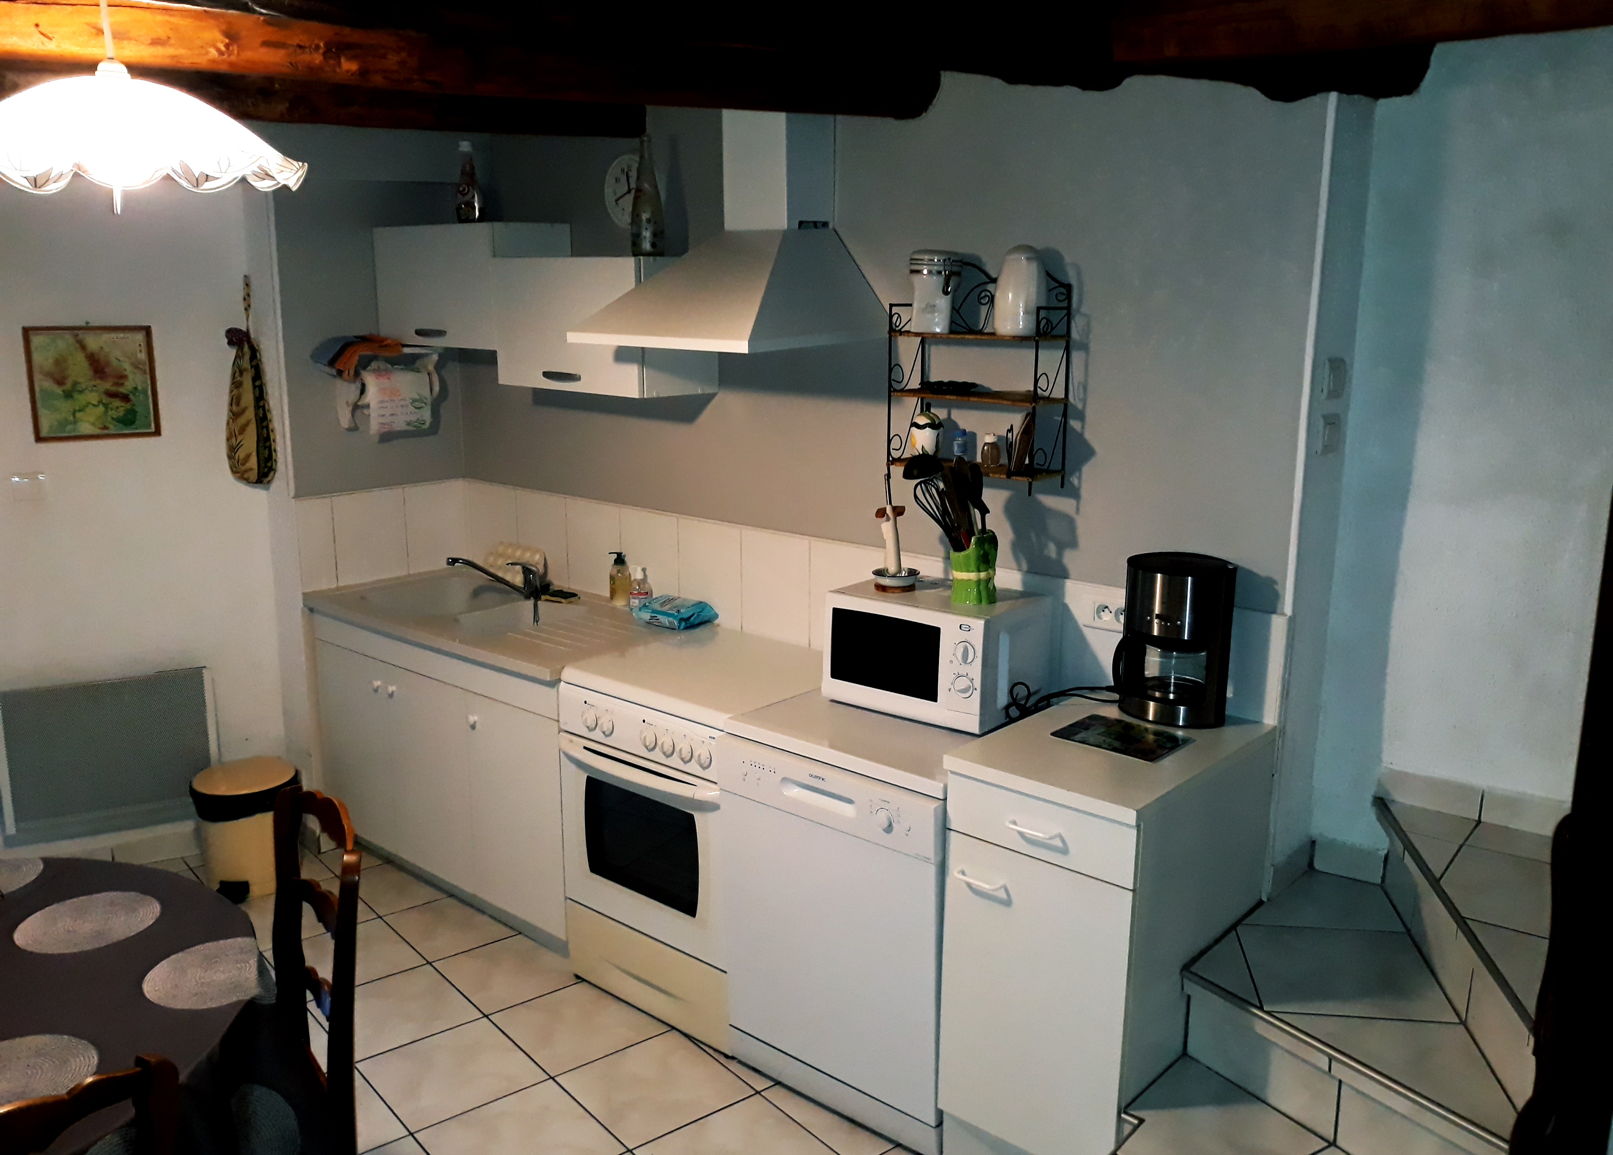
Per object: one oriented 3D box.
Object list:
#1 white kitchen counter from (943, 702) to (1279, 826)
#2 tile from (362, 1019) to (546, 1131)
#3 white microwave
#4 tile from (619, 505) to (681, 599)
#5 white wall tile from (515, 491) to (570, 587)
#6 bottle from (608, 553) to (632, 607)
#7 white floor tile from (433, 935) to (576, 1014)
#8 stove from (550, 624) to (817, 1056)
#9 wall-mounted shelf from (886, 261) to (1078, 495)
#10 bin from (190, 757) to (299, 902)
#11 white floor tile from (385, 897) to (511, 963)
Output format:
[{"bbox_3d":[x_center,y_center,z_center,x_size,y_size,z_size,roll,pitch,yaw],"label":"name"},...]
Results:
[{"bbox_3d":[0.605,0.331,2.449,0.391,0.029,0.614,11,16,40],"label":"white kitchen counter"},{"bbox_3d":[-0.822,1.151,2.922,0.333,0.010,0.333,-9,15,-39],"label":"tile"},{"bbox_3d":[0.309,0.160,2.936,0.432,0.255,0.310,10,15,37],"label":"white microwave"},{"bbox_3d":[-0.470,-0.054,3.800,0.255,0.285,0.010,11,16,40],"label":"tile"},{"bbox_3d":[-0.864,-0.125,4.131,0.257,0.285,0.010,11,16,40],"label":"white wall tile"},{"bbox_3d":[-0.570,0.001,3.836,0.065,0.157,0.060,0,12,0],"label":"bottle"},{"bbox_3d":[-0.769,1.040,3.340,0.329,0.010,0.329,-9,16,-39],"label":"white floor tile"},{"bbox_3d":[-0.208,0.635,3.224,0.574,0.846,0.622,11,16,40],"label":"stove"},{"bbox_3d":[0.390,-0.453,2.884,0.400,0.525,0.142,11,15,39],"label":"wall-mounted shelf"},{"bbox_3d":[-1.676,0.756,3.780,0.293,0.342,0.309,-1,12,-6],"label":"bin"},{"bbox_3d":[-1.023,1.012,3.659,0.300,0.010,0.340,-9,15,-39],"label":"white floor tile"}]

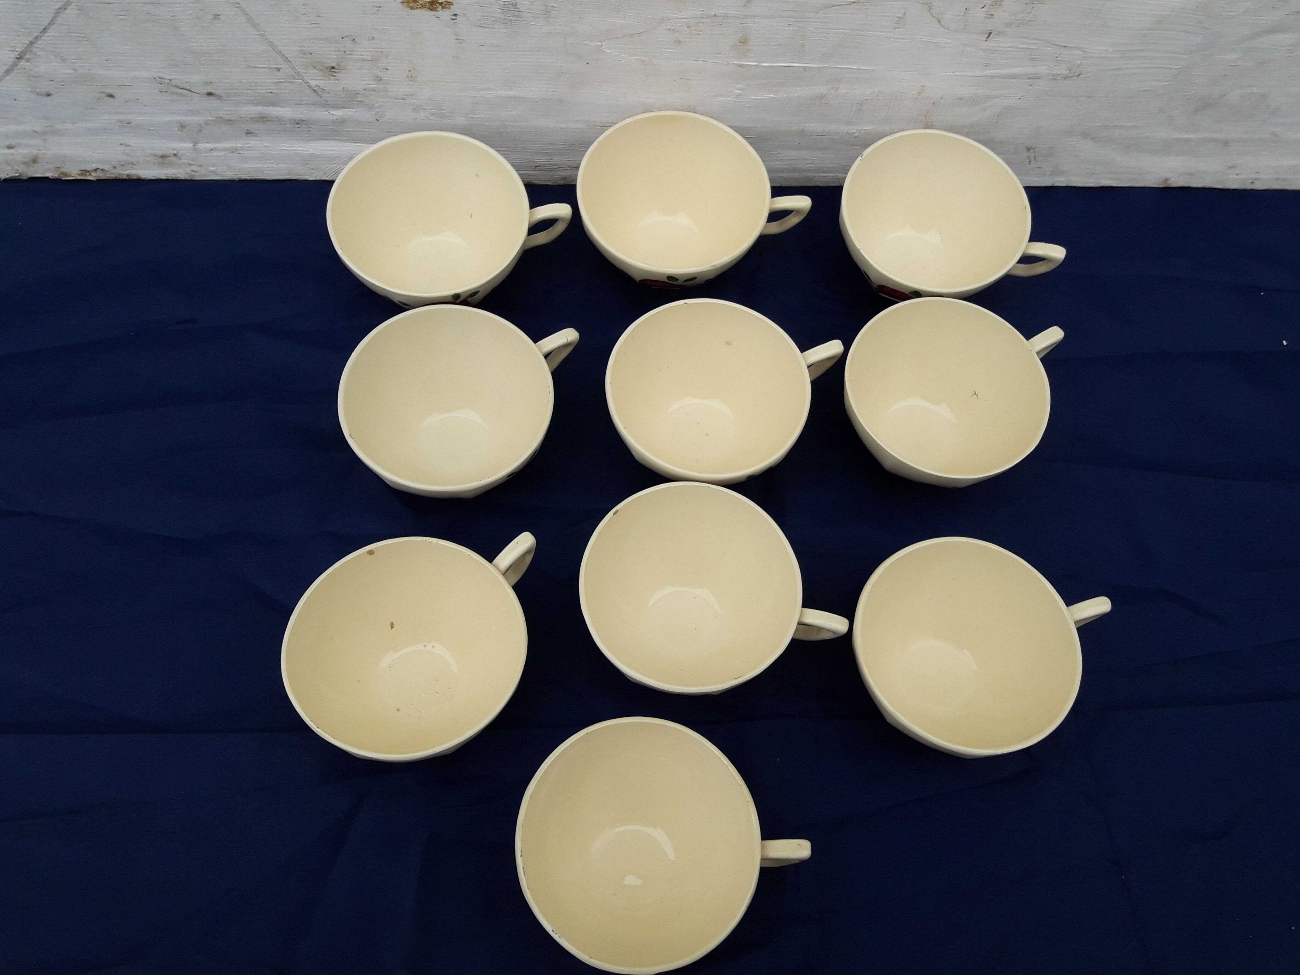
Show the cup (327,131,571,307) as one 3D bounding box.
[{"bbox_3d":[-0.102,-0.128,0.555,0.121,0.062,0.100,-8,68,-7],"label":"cup"}]

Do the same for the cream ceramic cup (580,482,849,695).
[{"bbox_3d":[0.028,0.056,0.496,0.122,0.054,0.100,12,68,2],"label":"cream ceramic cup"}]

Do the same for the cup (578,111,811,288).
[{"bbox_3d":[0.022,-0.144,0.570,0.122,0.054,0.100,0,68,-3],"label":"cup"}]

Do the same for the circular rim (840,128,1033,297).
[{"bbox_3d":[0.148,-0.135,0.572,0.100,0.052,0.100,1,68,-2],"label":"circular rim"}]

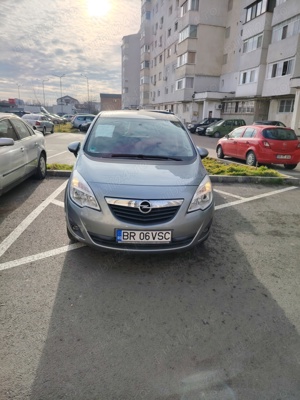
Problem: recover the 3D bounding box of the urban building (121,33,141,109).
[{"bbox_3d":[-2.926,-32.868,78.455,9.000,21.500,11.000,-2,17,-13],"label":"urban building"}]

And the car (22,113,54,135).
[{"bbox_3d":[-8.413,-5.644,20.647,1.740,1.430,4.500,0,17,-8],"label":"car"}]

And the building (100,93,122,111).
[{"bbox_3d":[-10.238,-27.965,84.677,8.500,8.000,8.000,0,17,-8],"label":"building"}]

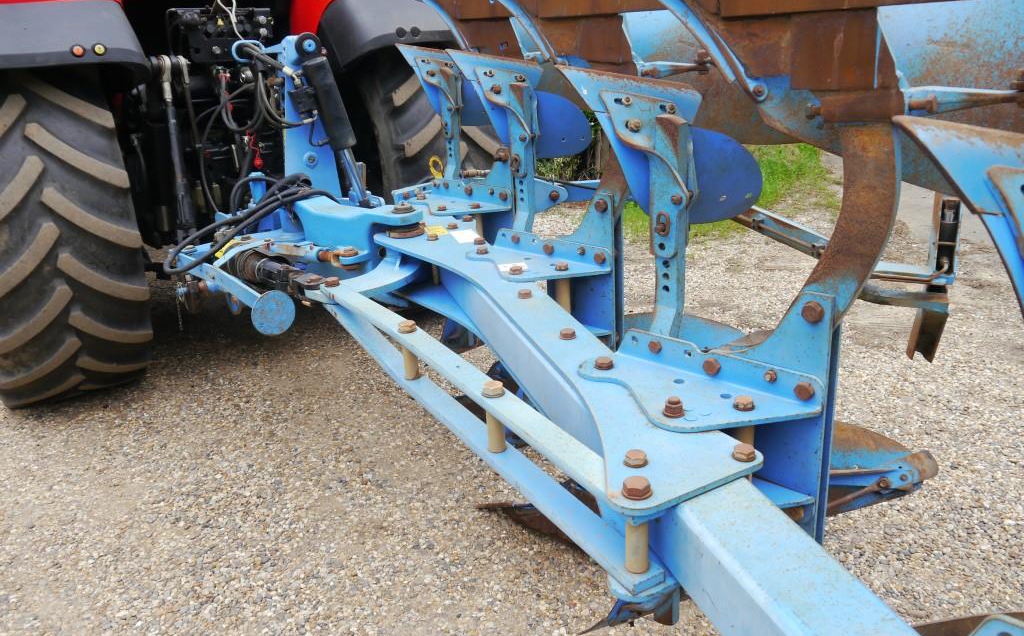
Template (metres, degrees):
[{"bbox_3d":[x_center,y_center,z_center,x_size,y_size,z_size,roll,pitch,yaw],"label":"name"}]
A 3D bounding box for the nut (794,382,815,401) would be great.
[{"bbox_3d":[0.506,0.127,1.432,0.033,0.031,0.014,14,26,38],"label":"nut"}]

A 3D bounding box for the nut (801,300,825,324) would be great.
[{"bbox_3d":[0.506,-0.010,1.391,0.036,0.036,0.015,14,26,38],"label":"nut"}]

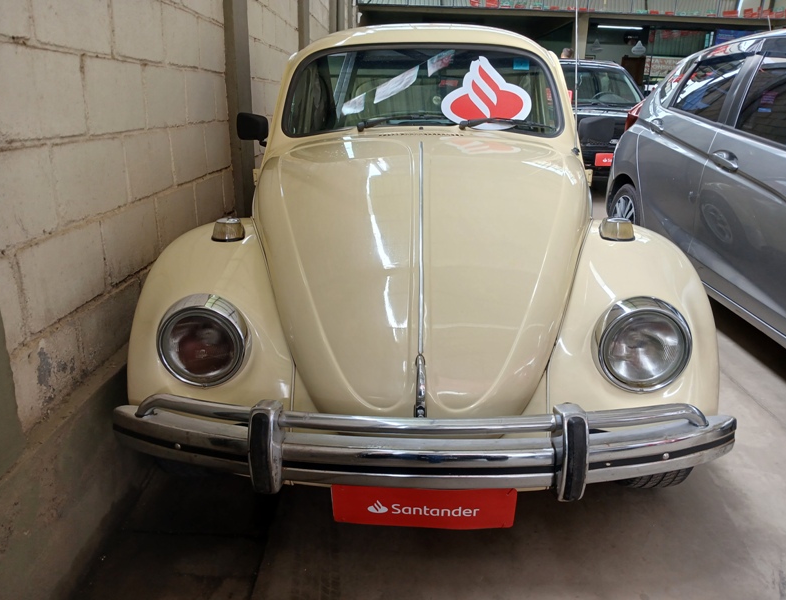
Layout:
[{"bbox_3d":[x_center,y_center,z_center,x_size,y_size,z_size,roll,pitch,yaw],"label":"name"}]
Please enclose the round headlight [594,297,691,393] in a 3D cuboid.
[{"bbox_3d":[0.556,0.099,1.340,0.210,0.205,0.100,1,18,2],"label":"round headlight"}]

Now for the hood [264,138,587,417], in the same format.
[{"bbox_3d":[0.082,-0.167,1.720,1.100,0.550,1.050,1,18,2],"label":"hood"}]

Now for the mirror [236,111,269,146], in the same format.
[{"bbox_3d":[-0.573,-0.701,2.470,0.135,0.140,0.090,1,18,2],"label":"mirror"}]

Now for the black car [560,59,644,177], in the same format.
[{"bbox_3d":[2.390,-2.395,8.060,1.680,1.520,4.100,2,18,3],"label":"black car"}]

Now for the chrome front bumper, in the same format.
[{"bbox_3d":[0.065,0.279,1.300,1.430,0.220,0.220,1,18,2],"label":"chrome front bumper"}]

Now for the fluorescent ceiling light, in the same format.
[{"bbox_3d":[5.868,-7.029,15.500,1.200,0.080,0.100,1,18,1],"label":"fluorescent ceiling light"}]

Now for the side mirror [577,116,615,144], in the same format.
[{"bbox_3d":[0.823,-0.685,2.430,0.145,0.125,0.090,1,18,2],"label":"side mirror"}]

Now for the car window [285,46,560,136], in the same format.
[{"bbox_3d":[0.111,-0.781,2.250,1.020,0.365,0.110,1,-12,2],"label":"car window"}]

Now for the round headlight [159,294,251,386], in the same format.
[{"bbox_3d":[-0.434,0.093,1.375,0.210,0.205,0.100,1,18,2],"label":"round headlight"}]

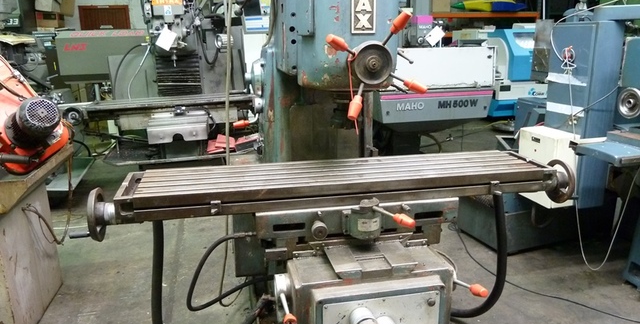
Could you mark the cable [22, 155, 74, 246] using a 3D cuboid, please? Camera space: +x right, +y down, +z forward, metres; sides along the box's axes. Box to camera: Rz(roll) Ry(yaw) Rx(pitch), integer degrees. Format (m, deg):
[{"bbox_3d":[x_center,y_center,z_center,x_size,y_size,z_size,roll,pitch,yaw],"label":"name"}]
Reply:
[{"bbox_3d":[-1.550,0.213,2.629,0.120,0.430,0.520,-4,15,-13],"label":"cable"}]

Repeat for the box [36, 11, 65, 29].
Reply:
[{"bbox_3d":[-3.916,-2.056,6.691,0.310,0.240,0.290,-4,15,-12],"label":"box"}]

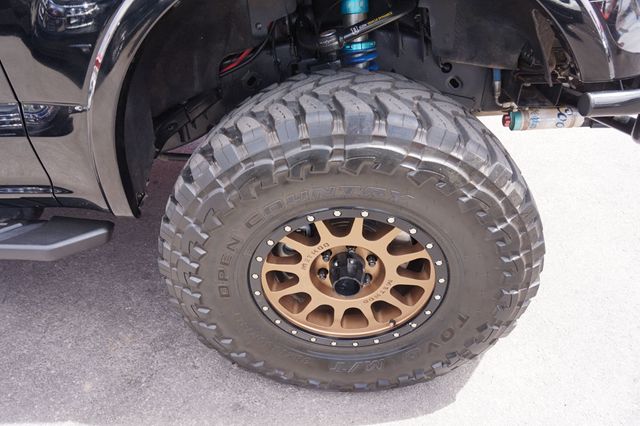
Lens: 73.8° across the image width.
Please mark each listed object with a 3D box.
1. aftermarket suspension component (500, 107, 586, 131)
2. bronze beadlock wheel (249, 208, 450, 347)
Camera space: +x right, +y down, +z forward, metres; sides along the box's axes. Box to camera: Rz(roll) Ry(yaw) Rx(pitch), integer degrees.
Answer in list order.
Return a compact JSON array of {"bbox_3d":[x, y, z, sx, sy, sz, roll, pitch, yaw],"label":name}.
[{"bbox_3d":[0.686,-0.290,1.310,0.235,0.064,0.064,-2,37,10],"label":"aftermarket suspension component"},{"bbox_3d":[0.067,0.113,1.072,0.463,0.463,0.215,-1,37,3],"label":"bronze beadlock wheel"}]

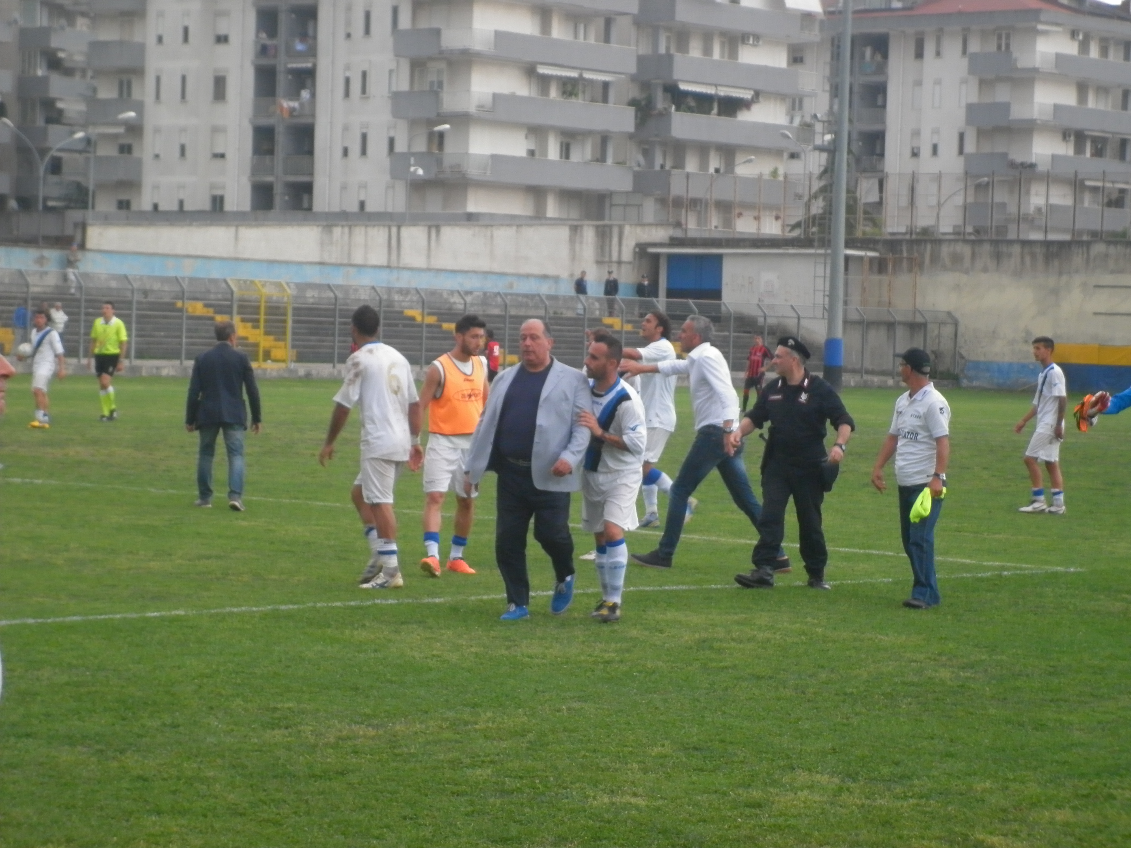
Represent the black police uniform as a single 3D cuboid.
[{"bbox_3d":[1.612,0.350,25.428,0.680,1.458,0.480,2,2,22],"label":"black police uniform"}]

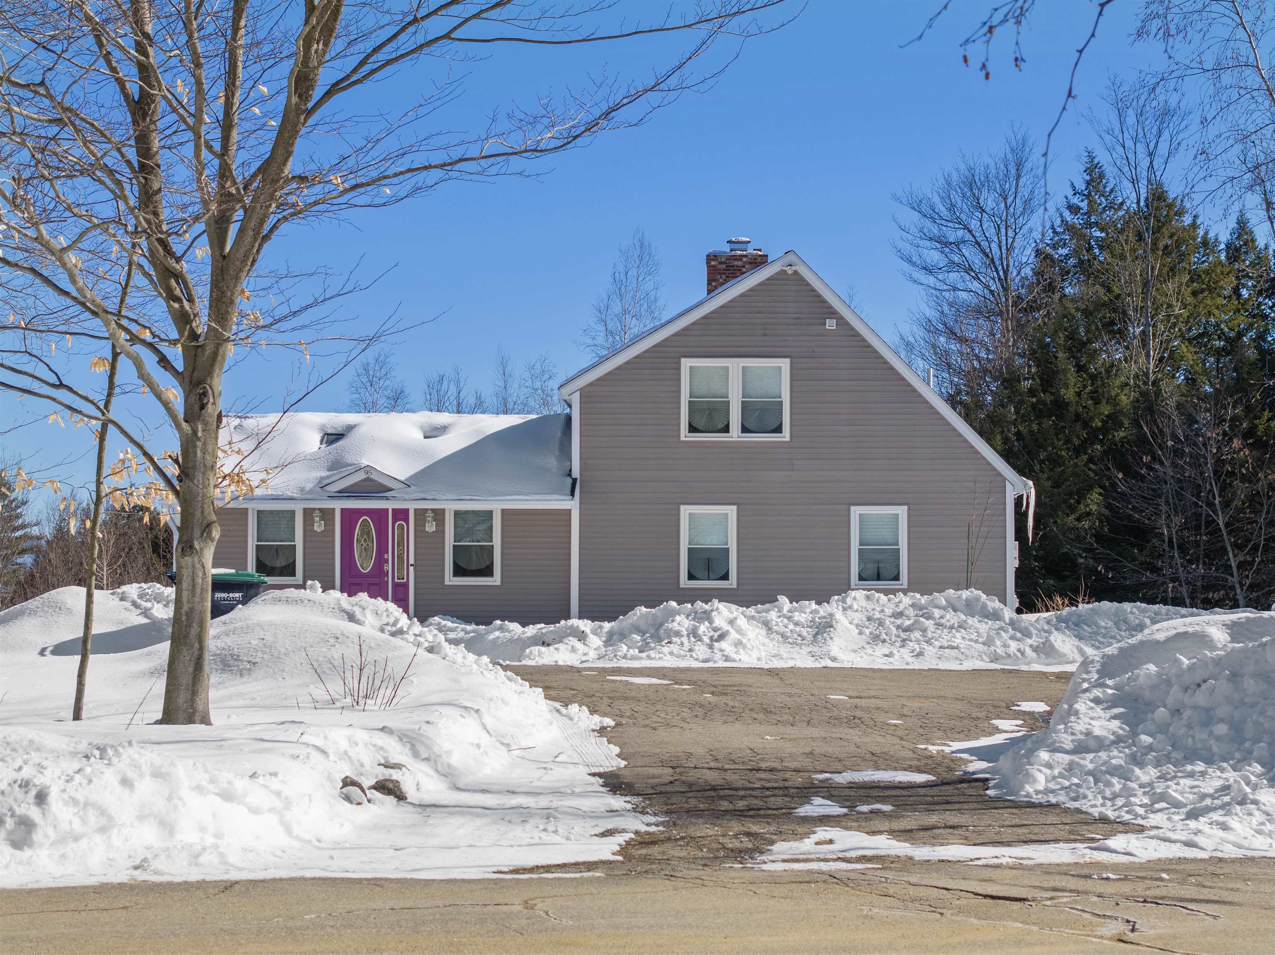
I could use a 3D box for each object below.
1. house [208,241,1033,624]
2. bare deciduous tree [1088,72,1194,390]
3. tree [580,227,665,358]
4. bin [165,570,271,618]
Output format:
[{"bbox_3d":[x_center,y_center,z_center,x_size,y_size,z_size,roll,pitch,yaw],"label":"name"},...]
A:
[{"bbox_3d":[-0.718,-0.795,51.659,15.900,7.600,9.000,0,-2,0],"label":"house"},{"bbox_3d":[12.562,-3.214,64.153,2.770,13.460,2.770,0,-2,0],"label":"bare deciduous tree"},{"bbox_3d":[-0.364,-1.747,76.108,3.080,11.310,3.080,0,-2,0],"label":"tree"},{"bbox_3d":[-4.093,1.459,25.064,0.870,1.120,0.700,0,-2,7],"label":"bin"}]

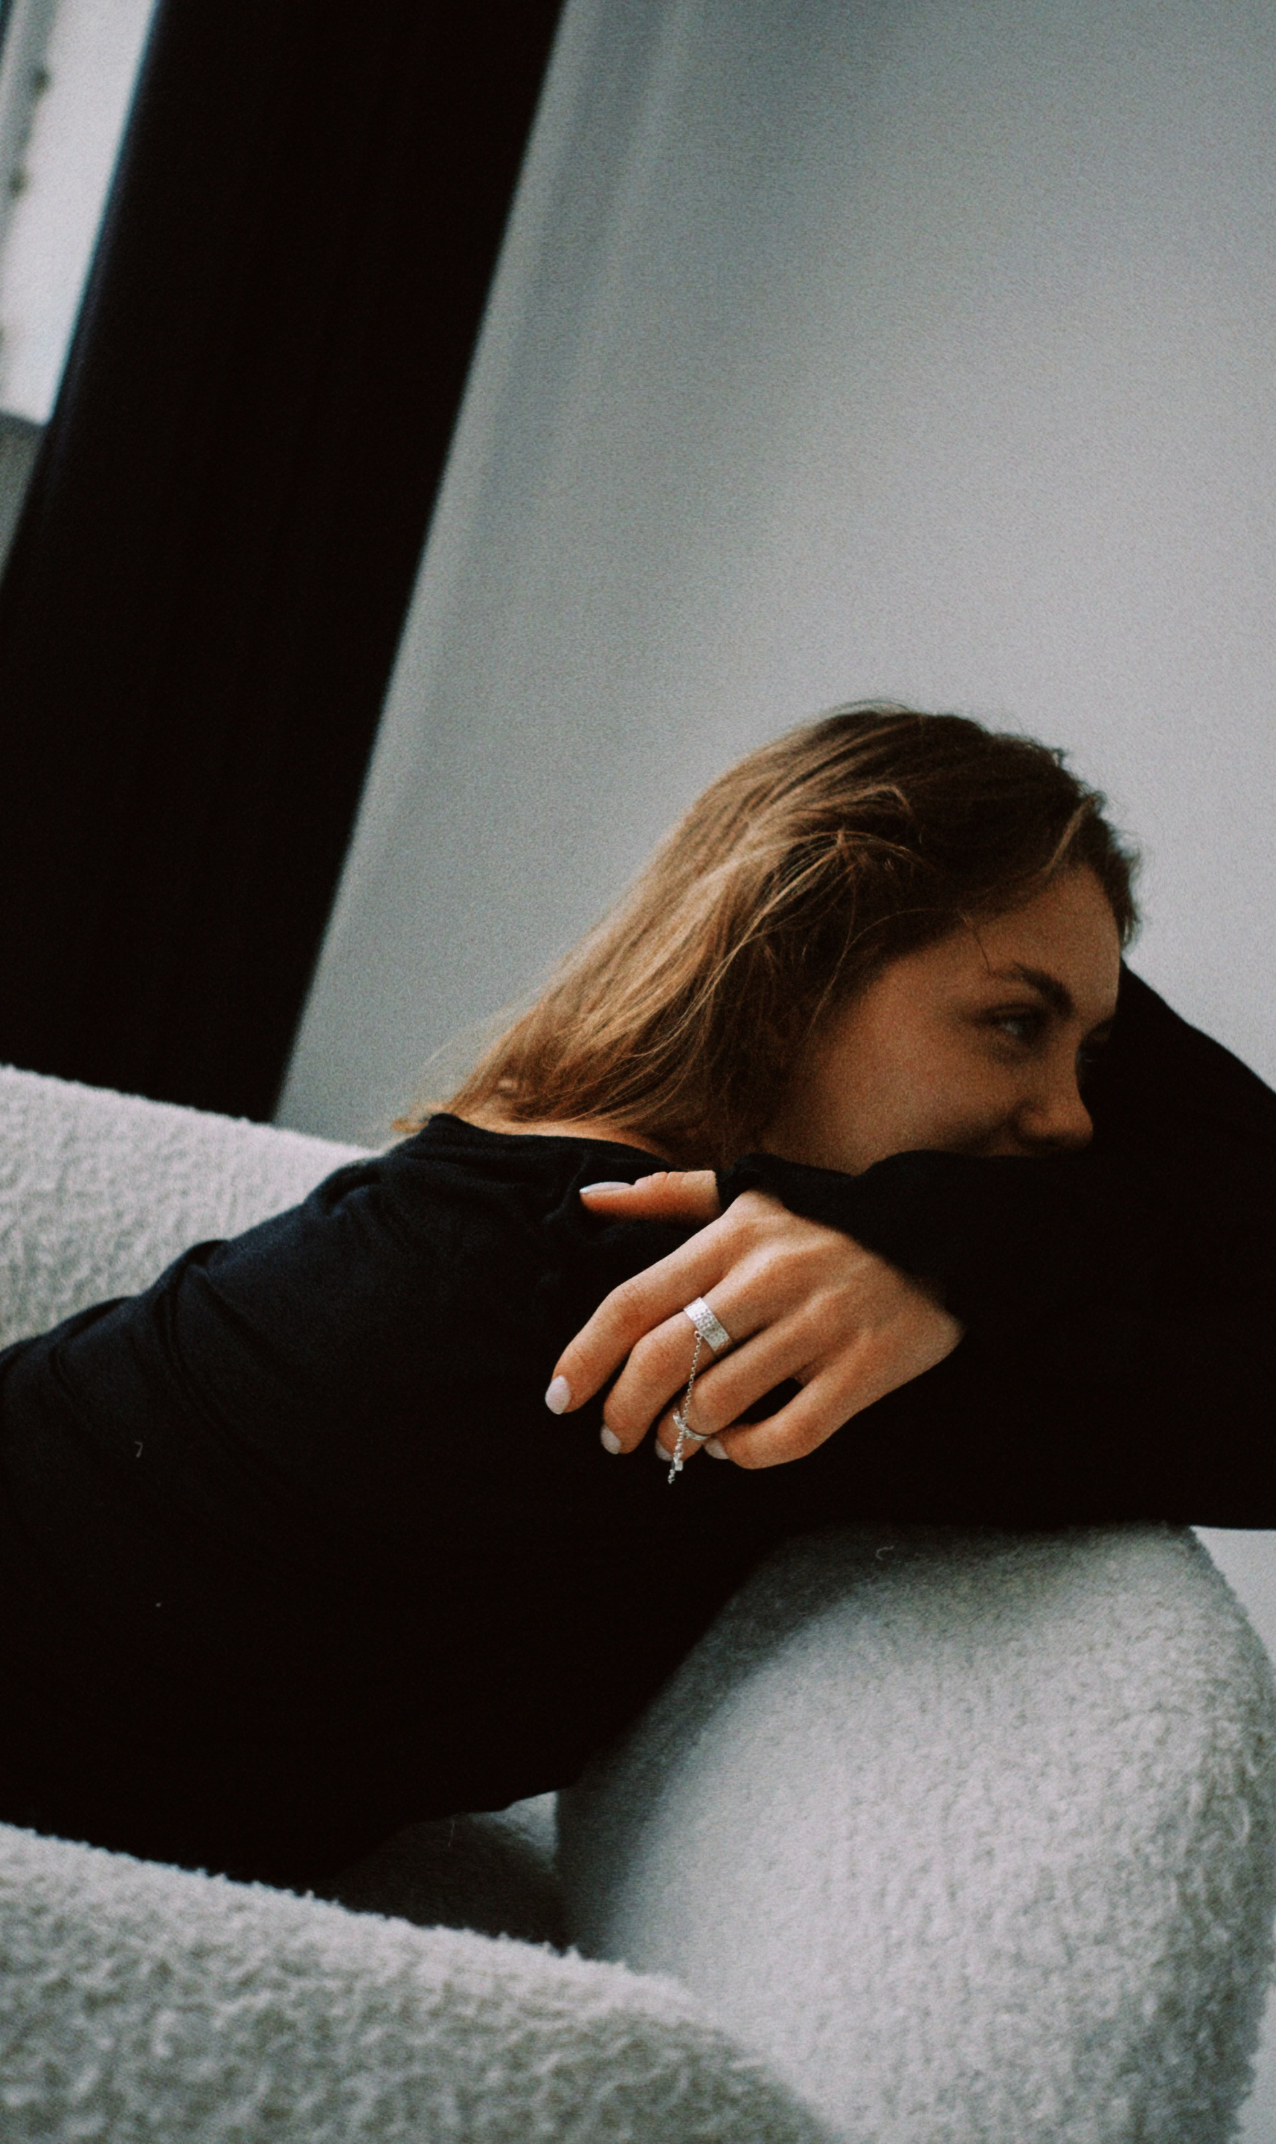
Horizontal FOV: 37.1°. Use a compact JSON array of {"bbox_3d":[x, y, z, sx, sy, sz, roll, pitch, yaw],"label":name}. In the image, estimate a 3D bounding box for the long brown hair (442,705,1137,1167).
[{"bbox_3d":[0.073,-0.054,0.850,0.260,0.245,0.190,23,8,28],"label":"long brown hair"}]

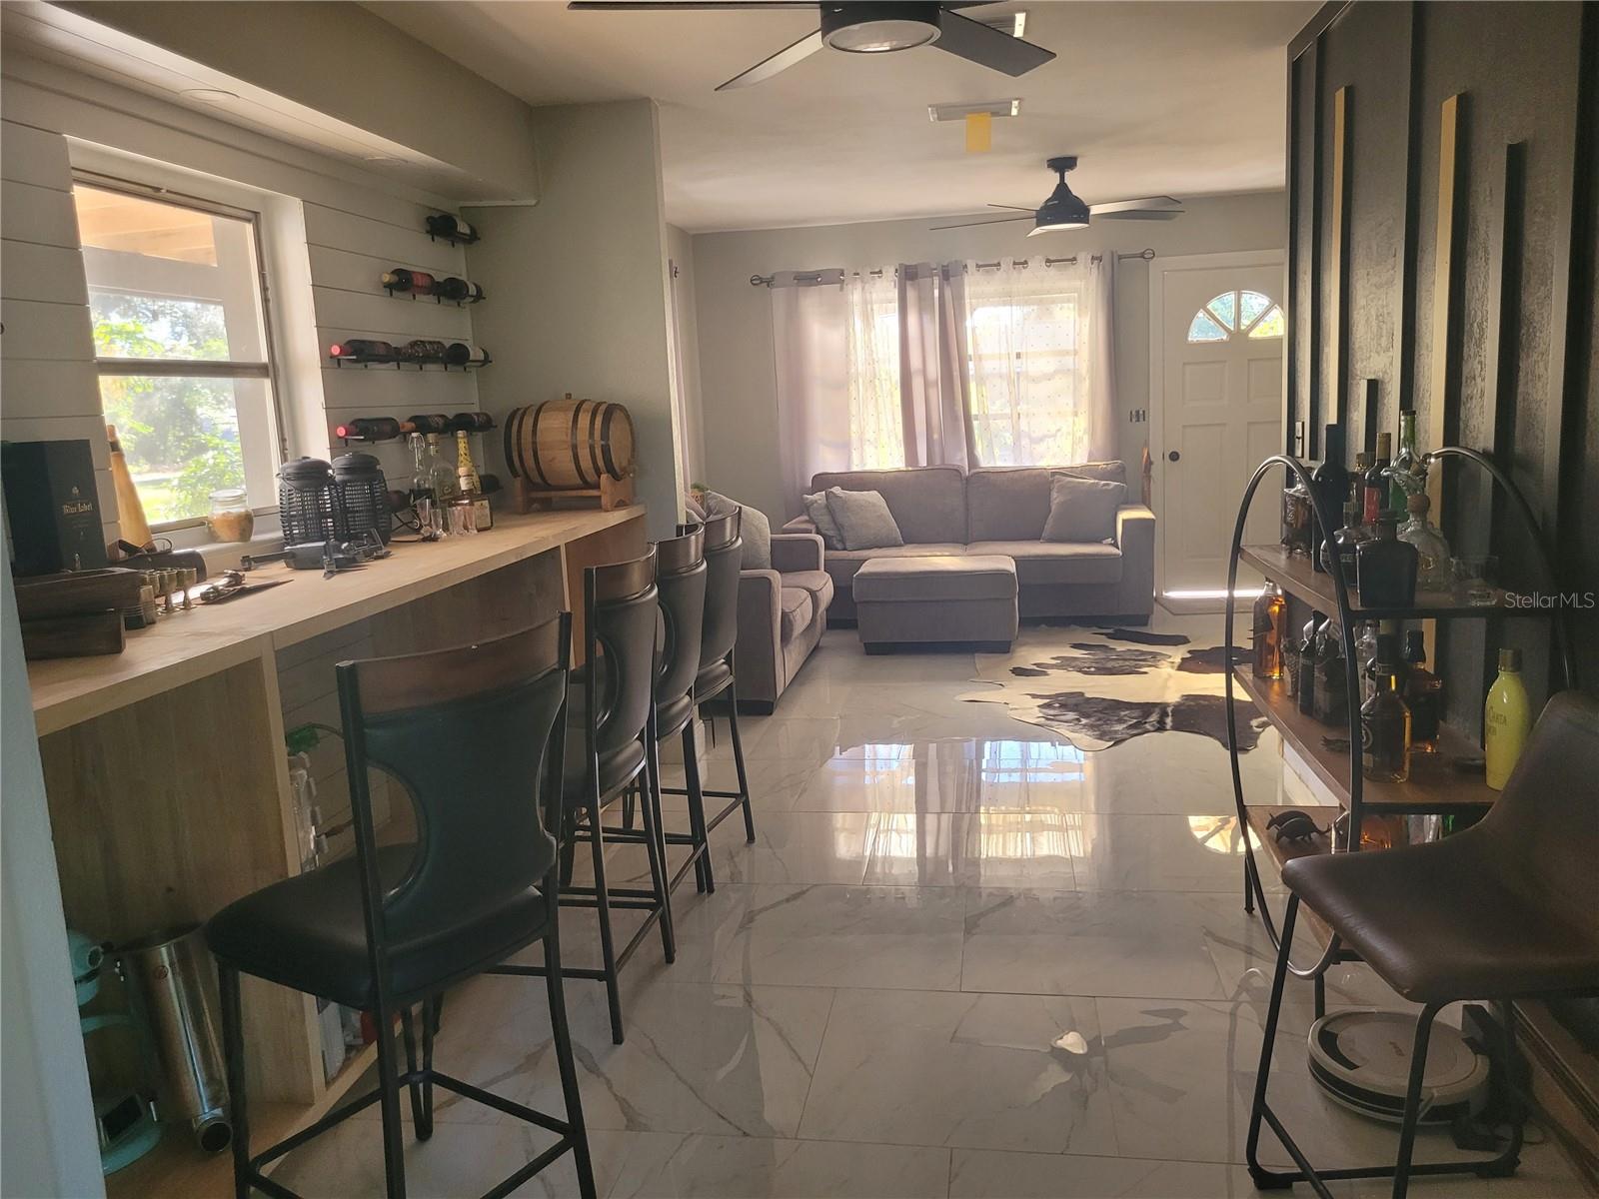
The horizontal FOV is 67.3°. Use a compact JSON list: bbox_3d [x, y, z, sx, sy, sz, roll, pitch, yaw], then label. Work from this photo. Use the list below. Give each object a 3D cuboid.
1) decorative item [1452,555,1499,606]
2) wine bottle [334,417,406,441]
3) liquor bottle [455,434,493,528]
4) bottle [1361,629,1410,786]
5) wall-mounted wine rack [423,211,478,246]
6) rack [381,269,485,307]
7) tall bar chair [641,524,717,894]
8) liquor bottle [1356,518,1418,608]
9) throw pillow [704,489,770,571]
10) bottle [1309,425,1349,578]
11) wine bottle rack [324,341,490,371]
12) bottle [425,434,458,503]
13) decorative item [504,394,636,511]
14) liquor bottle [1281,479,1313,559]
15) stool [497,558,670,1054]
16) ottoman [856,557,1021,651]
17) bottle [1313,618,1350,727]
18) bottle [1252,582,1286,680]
[{"bbox_3d":[1.294,-0.038,2.300,0.088,0.085,0.088,-1,10,9],"label":"decorative item"},{"bbox_3d":[-1.365,-0.533,3.785,0.075,0.075,0.297,-1,10,9],"label":"wine bottle"},{"bbox_3d":[-1.179,-0.422,4.245,0.095,0.328,0.095,-8,11,-27],"label":"liquor bottle"},{"bbox_3d":[1.127,0.205,2.295,0.090,0.278,0.092,-2,9,3],"label":"bottle"},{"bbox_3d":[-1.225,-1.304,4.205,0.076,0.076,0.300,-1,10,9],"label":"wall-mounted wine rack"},{"bbox_3d":[-1.327,-1.121,4.325,0.110,0.095,0.750,-1,9,9],"label":"rack"},{"bbox_3d":[-0.514,0.359,3.206,0.520,1.060,0.440,-1,10,9],"label":"tall bar chair"},{"bbox_3d":[1.134,-0.077,2.314,0.115,0.174,0.085,1,10,21],"label":"liquor bottle"},{"bbox_3d":[-0.284,-0.267,5.685,0.170,0.480,0.450,-17,16,-32],"label":"throw pillow"},{"bbox_3d":[1.152,-0.218,2.603,0.072,0.312,0.072,-6,10,-16],"label":"bottle"},{"bbox_3d":[-1.326,-0.828,4.100,0.105,0.098,1.130,-1,10,9],"label":"wine bottle rack"},{"bbox_3d":[-1.236,-0.399,4.120,0.098,0.310,0.085,-10,12,-38],"label":"bottle"},{"bbox_3d":[-0.813,-0.537,4.380,0.420,0.420,0.310,0,10,18],"label":"decorative item"},{"bbox_3d":[1.236,-0.207,2.984,0.080,0.196,0.080,-7,10,-22],"label":"liquor bottle"},{"bbox_3d":[-0.569,0.430,2.805,0.520,1.060,0.440,-1,10,9],"label":"stool"},{"bbox_3d":[0.774,0.027,6.687,0.855,0.452,0.600,-1,10,9],"label":"ottoman"},{"bbox_3d":[1.198,0.163,2.696,0.078,0.225,0.080,-3,9,-2],"label":"bottle"},{"bbox_3d":[1.226,0.065,3.134,0.078,0.274,0.080,-6,10,-16],"label":"bottle"}]

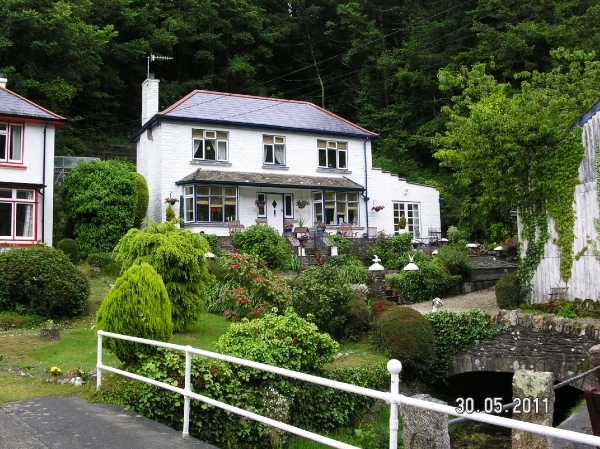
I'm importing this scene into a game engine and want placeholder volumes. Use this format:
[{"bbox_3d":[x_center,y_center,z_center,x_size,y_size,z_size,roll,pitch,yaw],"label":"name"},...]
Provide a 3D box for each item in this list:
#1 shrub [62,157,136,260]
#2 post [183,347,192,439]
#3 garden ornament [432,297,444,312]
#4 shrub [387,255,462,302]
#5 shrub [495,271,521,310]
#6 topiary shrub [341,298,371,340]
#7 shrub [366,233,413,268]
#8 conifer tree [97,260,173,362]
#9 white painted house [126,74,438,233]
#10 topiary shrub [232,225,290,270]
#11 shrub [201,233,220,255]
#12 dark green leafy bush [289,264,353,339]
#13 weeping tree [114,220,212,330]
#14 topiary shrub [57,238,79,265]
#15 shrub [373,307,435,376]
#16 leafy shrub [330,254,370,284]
[{"bbox_3d":[-7.769,-0.620,25.500,2.867,3.875,2.724,-1,-5,0],"label":"shrub"},{"bbox_3d":[-1.222,1.825,7.150,0.072,0.990,0.072,-1,-5,0],"label":"post"},{"bbox_3d":[3.472,2.056,16.500,0.260,0.450,0.320,3,-4,-45],"label":"garden ornament"},{"bbox_3d":[3.903,1.738,20.800,2.300,1.450,1.500,1,-3,-25],"label":"shrub"},{"bbox_3d":[5.518,1.742,17.500,0.750,1.050,0.750,0,-3,0],"label":"shrub"},{"bbox_3d":[1.143,1.971,13.800,0.692,0.923,0.692,-1,-5,0],"label":"topiary shrub"},{"bbox_3d":[3.740,1.086,27.500,1.900,1.500,1.600,0,-3,0],"label":"shrub"},{"bbox_3d":[-2.917,1.569,11.600,1.340,1.834,1.340,-1,-5,0],"label":"conifer tree"},{"bbox_3d":[-0.120,-3.147,34.924,15.800,7.700,6.600,1,-3,-25],"label":"white painted house"},{"bbox_3d":[-1.492,0.891,25.500,2.247,1.782,2.135,-1,-5,0],"label":"topiary shrub"},{"bbox_3d":[-3.604,0.765,26.500,0.886,0.886,0.797,-1,-5,0],"label":"shrub"},{"bbox_3d":[0.484,1.754,14.800,1.380,1.650,1.350,0,-3,0],"label":"dark green leafy bush"},{"bbox_3d":[-2.904,1.096,14.000,2.050,2.350,2.000,-1,-5,0],"label":"weeping tree"},{"bbox_3d":[-8.126,0.944,23.000,0.769,0.954,0.769,-1,-5,0],"label":"topiary shrub"},{"bbox_3d":[1.812,2.009,11.300,1.065,1.238,1.065,-1,-5,0],"label":"shrub"},{"bbox_3d":[1.727,1.539,22.500,1.368,1.077,1.231,-1,-5,0],"label":"leafy shrub"}]

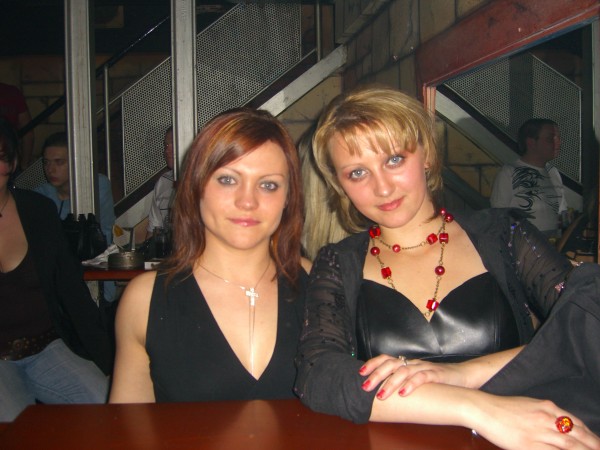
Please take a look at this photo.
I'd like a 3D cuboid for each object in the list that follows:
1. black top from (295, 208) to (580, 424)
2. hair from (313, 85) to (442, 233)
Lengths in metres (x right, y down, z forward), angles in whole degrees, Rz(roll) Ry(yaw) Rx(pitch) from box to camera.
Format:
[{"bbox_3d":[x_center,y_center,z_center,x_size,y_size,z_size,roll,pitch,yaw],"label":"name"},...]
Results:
[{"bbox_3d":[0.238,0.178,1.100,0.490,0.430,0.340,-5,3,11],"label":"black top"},{"bbox_3d":[0.127,-0.108,1.080,0.200,0.240,0.210,-17,6,7],"label":"hair"}]

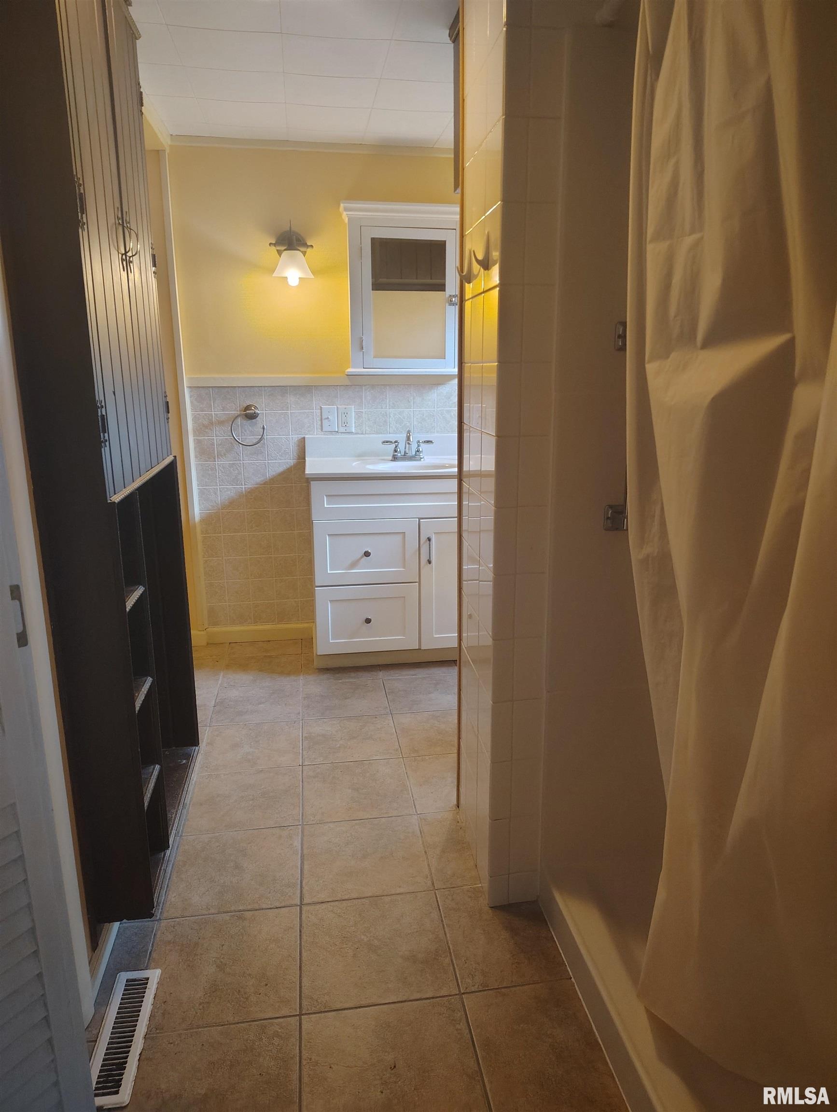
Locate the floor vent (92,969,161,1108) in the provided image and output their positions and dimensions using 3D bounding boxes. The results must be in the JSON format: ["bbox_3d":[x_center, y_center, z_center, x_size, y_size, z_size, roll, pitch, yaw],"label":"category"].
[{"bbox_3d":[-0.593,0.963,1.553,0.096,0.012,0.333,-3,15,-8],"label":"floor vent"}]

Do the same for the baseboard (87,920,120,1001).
[{"bbox_3d":[-0.701,0.880,1.713,0.018,0.057,0.260,-3,15,-8],"label":"baseboard"}]

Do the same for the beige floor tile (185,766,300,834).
[{"bbox_3d":[-0.526,0.746,2.362,0.330,0.010,0.330,-3,15,-8],"label":"beige floor tile"}]

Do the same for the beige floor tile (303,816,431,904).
[{"bbox_3d":[-0.146,0.814,2.086,0.330,0.010,0.330,-3,15,-8],"label":"beige floor tile"}]

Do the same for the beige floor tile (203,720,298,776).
[{"bbox_3d":[-0.573,0.664,2.683,0.330,0.010,0.330,-3,15,-8],"label":"beige floor tile"}]

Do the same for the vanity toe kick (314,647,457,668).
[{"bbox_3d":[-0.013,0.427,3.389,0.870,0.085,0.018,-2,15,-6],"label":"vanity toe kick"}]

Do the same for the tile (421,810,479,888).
[{"bbox_3d":[0.082,0.803,2.117,0.120,0.010,0.330,-3,15,-8],"label":"tile"}]

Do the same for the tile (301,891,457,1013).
[{"bbox_3d":[-0.101,0.906,1.782,0.331,0.010,0.331,-3,15,-8],"label":"tile"}]

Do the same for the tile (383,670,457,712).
[{"bbox_3d":[0.042,0.555,3.124,0.331,0.010,0.331,-3,15,-8],"label":"tile"}]

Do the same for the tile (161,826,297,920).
[{"bbox_3d":[-0.478,0.829,2.041,0.330,0.010,0.330,-3,15,-8],"label":"tile"}]

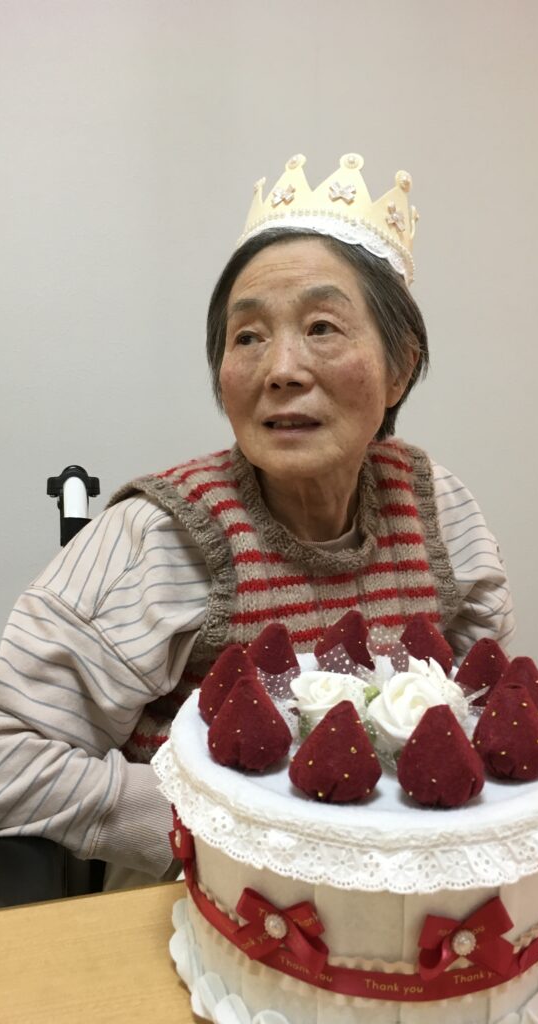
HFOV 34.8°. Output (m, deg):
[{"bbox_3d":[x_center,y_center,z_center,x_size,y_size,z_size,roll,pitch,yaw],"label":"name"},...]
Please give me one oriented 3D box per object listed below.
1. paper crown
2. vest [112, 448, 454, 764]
[{"bbox_3d":[0.052,-0.233,0.750,0.157,0.086,0.157,7,-15,19],"label":"paper crown"},{"bbox_3d":[0.006,0.148,0.803,0.330,0.435,0.240,-1,9,-18],"label":"vest"}]

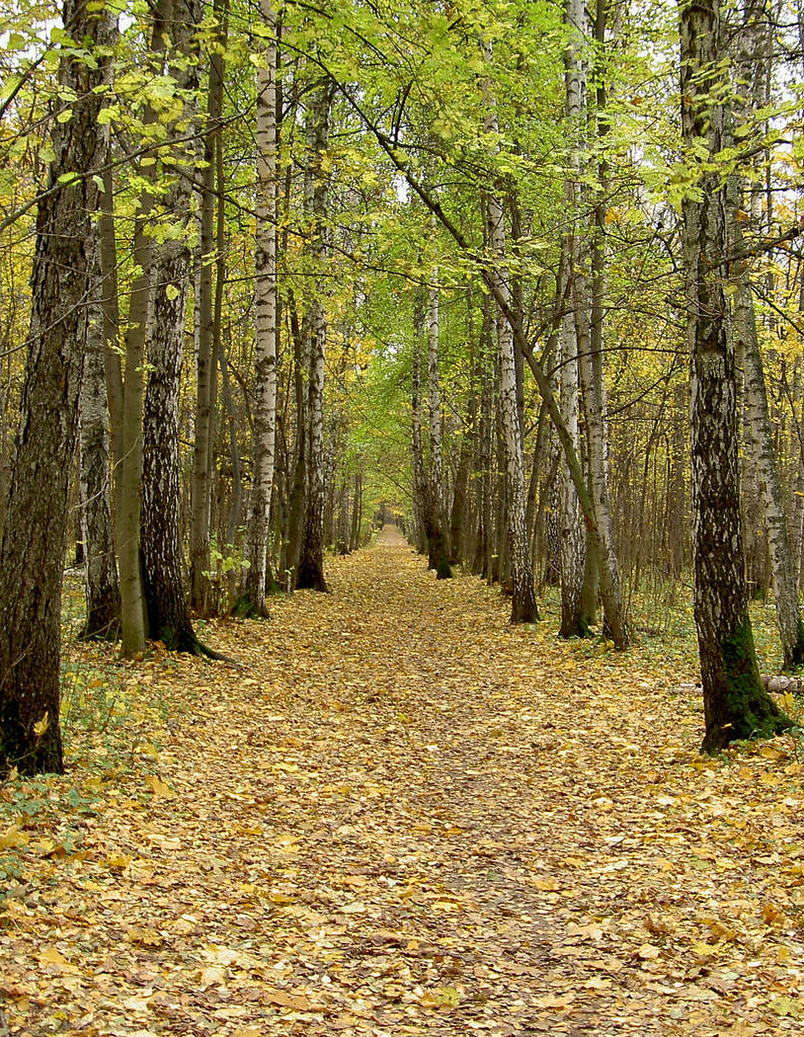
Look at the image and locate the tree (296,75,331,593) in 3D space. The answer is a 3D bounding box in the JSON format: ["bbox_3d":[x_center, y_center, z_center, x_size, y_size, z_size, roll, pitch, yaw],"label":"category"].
[{"bbox_3d":[-2.106,-4.447,37.500,0.600,12.400,0.600,0,0,0],"label":"tree"}]

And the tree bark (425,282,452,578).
[{"bbox_3d":[1.076,-2.721,47.000,0.550,9.060,0.550,-1,0,0],"label":"tree bark"}]

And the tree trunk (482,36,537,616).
[{"bbox_3d":[1.749,-3.119,26.000,0.420,9.700,0.420,-3,0,0],"label":"tree trunk"}]

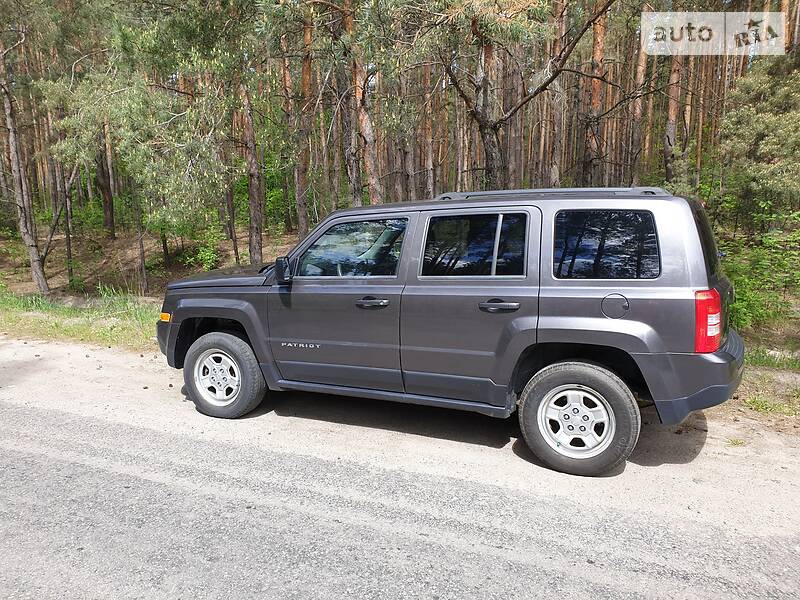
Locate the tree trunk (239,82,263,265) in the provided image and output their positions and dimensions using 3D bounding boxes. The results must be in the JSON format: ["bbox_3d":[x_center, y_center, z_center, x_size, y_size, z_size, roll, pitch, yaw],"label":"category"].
[{"bbox_3d":[-2.850,-2.316,11.366,0.250,3.406,0.250,3,11,24],"label":"tree trunk"}]

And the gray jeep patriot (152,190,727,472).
[{"bbox_3d":[0.167,0.020,4.685,4.400,1.660,1.820,3,11,24],"label":"gray jeep patriot"}]

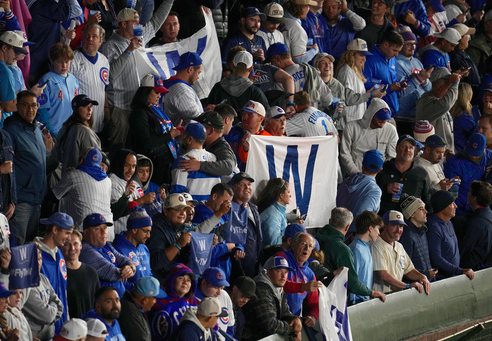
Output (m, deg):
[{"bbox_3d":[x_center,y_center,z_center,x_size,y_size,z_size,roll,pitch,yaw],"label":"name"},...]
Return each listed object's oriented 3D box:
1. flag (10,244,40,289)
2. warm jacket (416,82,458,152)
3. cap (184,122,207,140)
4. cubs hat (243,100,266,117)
[{"bbox_3d":[-1.687,0.737,43.400,0.280,0.370,0.060,-11,19,-36],"label":"flag"},{"bbox_3d":[1.644,-0.445,48.700,0.480,0.660,0.500,8,17,27],"label":"warm jacket"},{"bbox_3d":[-0.460,-0.349,48.400,0.270,0.140,0.180,11,20,32],"label":"cap"},{"bbox_3d":[0.067,-0.516,47.700,0.180,0.140,0.260,13,20,40],"label":"cubs hat"}]

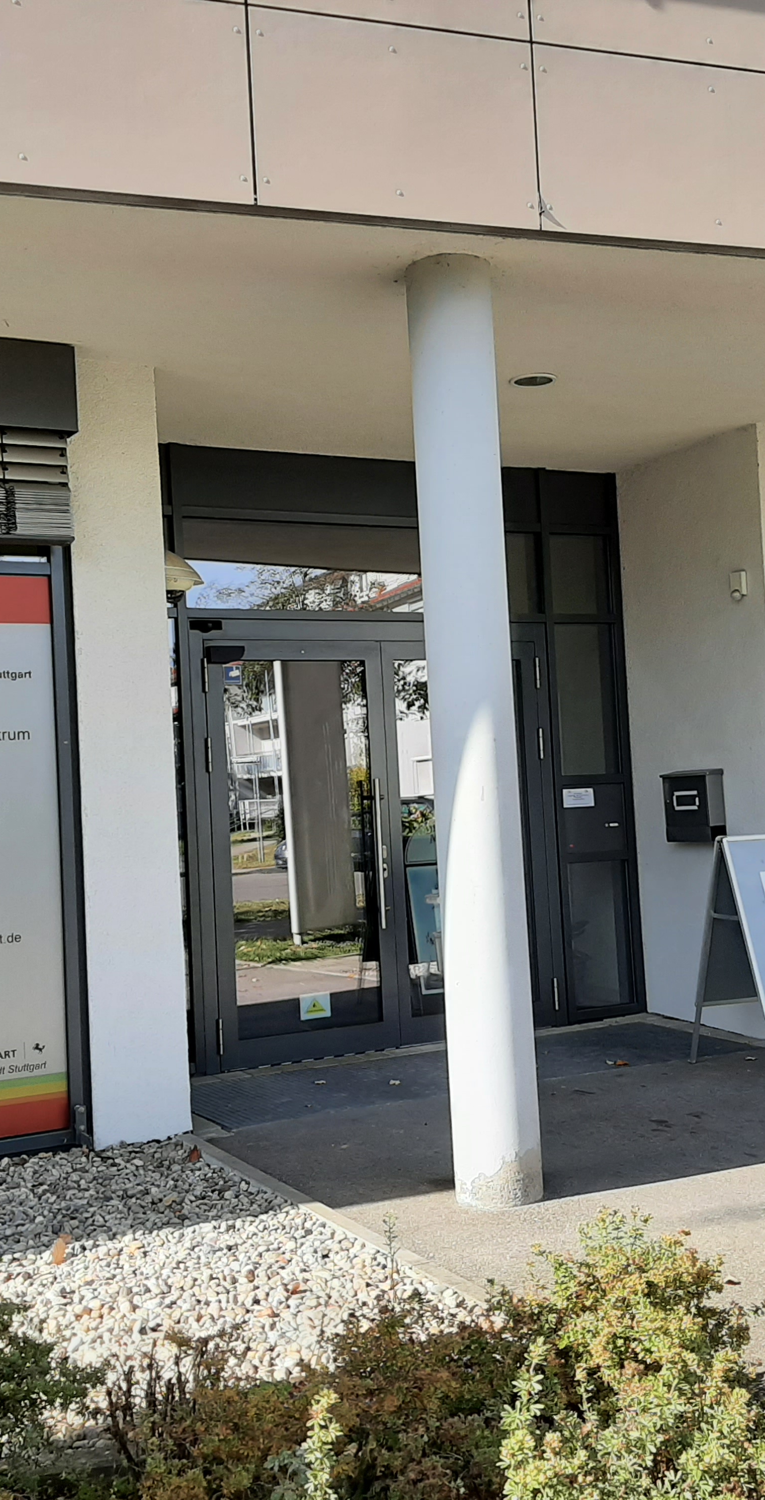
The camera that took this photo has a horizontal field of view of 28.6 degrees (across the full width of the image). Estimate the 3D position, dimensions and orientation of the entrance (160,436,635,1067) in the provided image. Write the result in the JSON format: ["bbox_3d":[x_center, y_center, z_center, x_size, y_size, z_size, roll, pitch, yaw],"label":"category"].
[{"bbox_3d":[0.120,0.001,8.362,3.080,3.248,0.250,-2,-2,-28],"label":"entrance"}]

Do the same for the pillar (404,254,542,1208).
[{"bbox_3d":[0.323,-0.082,5.323,0.300,3.294,0.300,-3,-2,0],"label":"pillar"}]

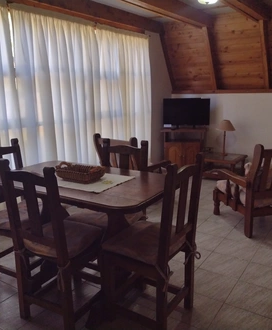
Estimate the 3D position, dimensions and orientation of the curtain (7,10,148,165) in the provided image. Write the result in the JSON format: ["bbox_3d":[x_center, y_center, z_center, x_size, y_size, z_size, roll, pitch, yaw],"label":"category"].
[{"bbox_3d":[-0.442,-0.646,4.244,0.114,1.985,2.413,8,16,32],"label":"curtain"}]

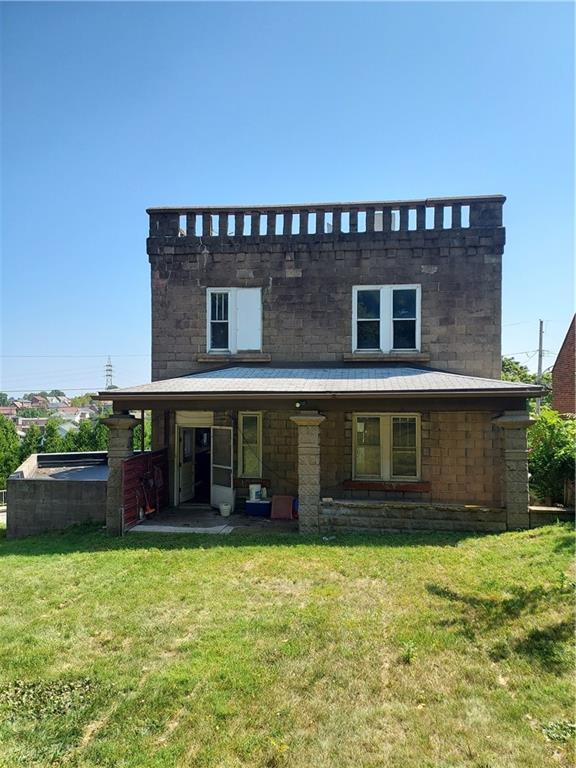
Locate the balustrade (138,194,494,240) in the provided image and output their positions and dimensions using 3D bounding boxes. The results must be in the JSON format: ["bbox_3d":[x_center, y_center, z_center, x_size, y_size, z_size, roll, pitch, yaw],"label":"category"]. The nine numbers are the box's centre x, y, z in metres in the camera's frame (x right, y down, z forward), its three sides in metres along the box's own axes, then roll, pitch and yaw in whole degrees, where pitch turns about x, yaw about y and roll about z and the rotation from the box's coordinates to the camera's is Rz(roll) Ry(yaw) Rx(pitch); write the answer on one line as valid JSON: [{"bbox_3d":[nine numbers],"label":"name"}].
[{"bbox_3d":[0.793,-4.015,13.127,8.699,0.750,0.370,0,0,6],"label":"balustrade"}]

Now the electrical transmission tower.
[{"bbox_3d":[-140.789,-7.099,420.000,7.900,31.000,6.500,0,0,-23],"label":"electrical transmission tower"}]

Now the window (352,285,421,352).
[{"bbox_3d":[2.396,-1.572,12.942,1.645,1.674,0.120,0,0,6],"label":"window"}]

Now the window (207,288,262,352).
[{"bbox_3d":[-1.338,-1.584,13.360,1.416,1.673,0.120,0,0,6],"label":"window"}]

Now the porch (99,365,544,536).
[{"bbox_3d":[0.604,1.360,11.885,9.001,3.520,2.380,0,0,6],"label":"porch"}]

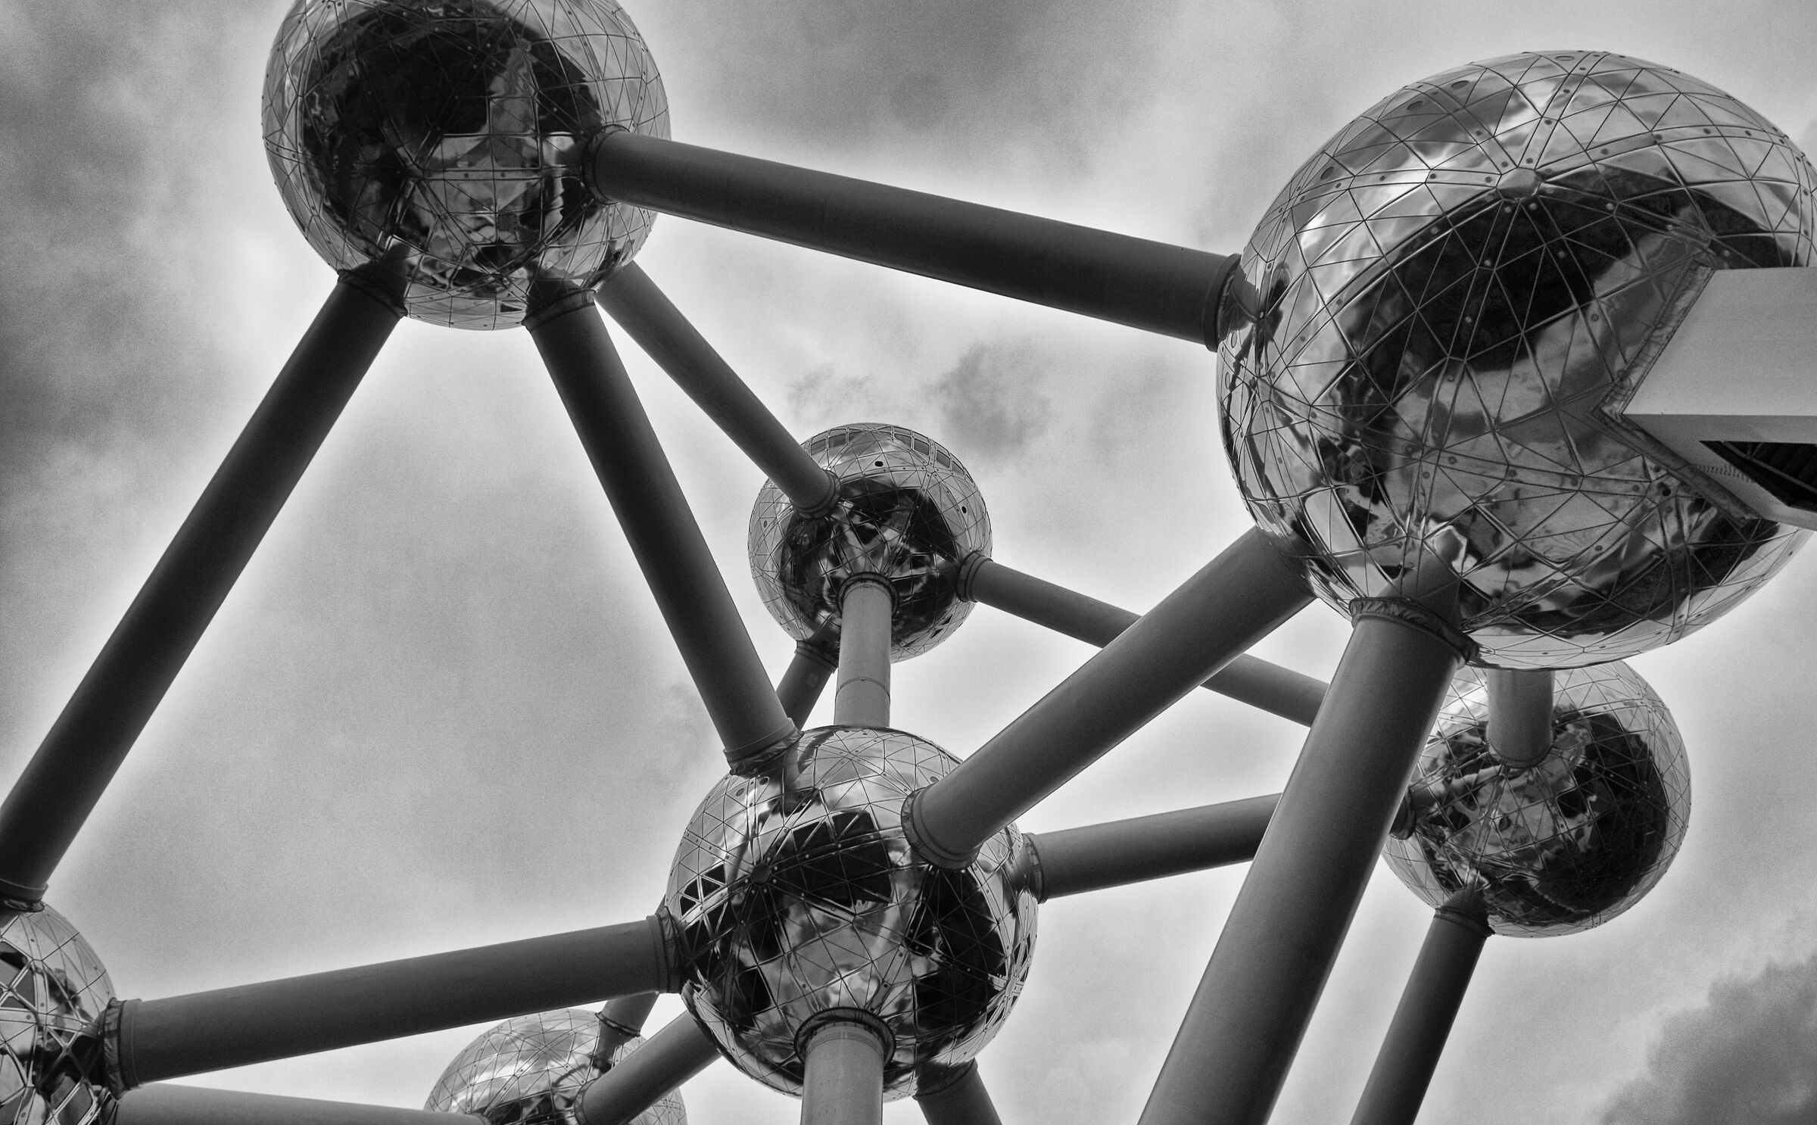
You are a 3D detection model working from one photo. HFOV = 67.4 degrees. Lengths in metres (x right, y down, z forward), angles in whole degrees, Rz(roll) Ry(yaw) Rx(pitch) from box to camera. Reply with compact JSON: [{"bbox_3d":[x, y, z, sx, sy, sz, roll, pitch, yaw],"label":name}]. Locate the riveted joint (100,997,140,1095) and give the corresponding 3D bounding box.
[{"bbox_3d":[-32.500,19.900,56.200,1.100,3.750,3.750,-5,-62,-20],"label":"riveted joint"}]

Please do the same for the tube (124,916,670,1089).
[{"bbox_3d":[-21.920,19.050,59.950,22.800,3.500,3.500,-5,-62,-20],"label":"tube"}]

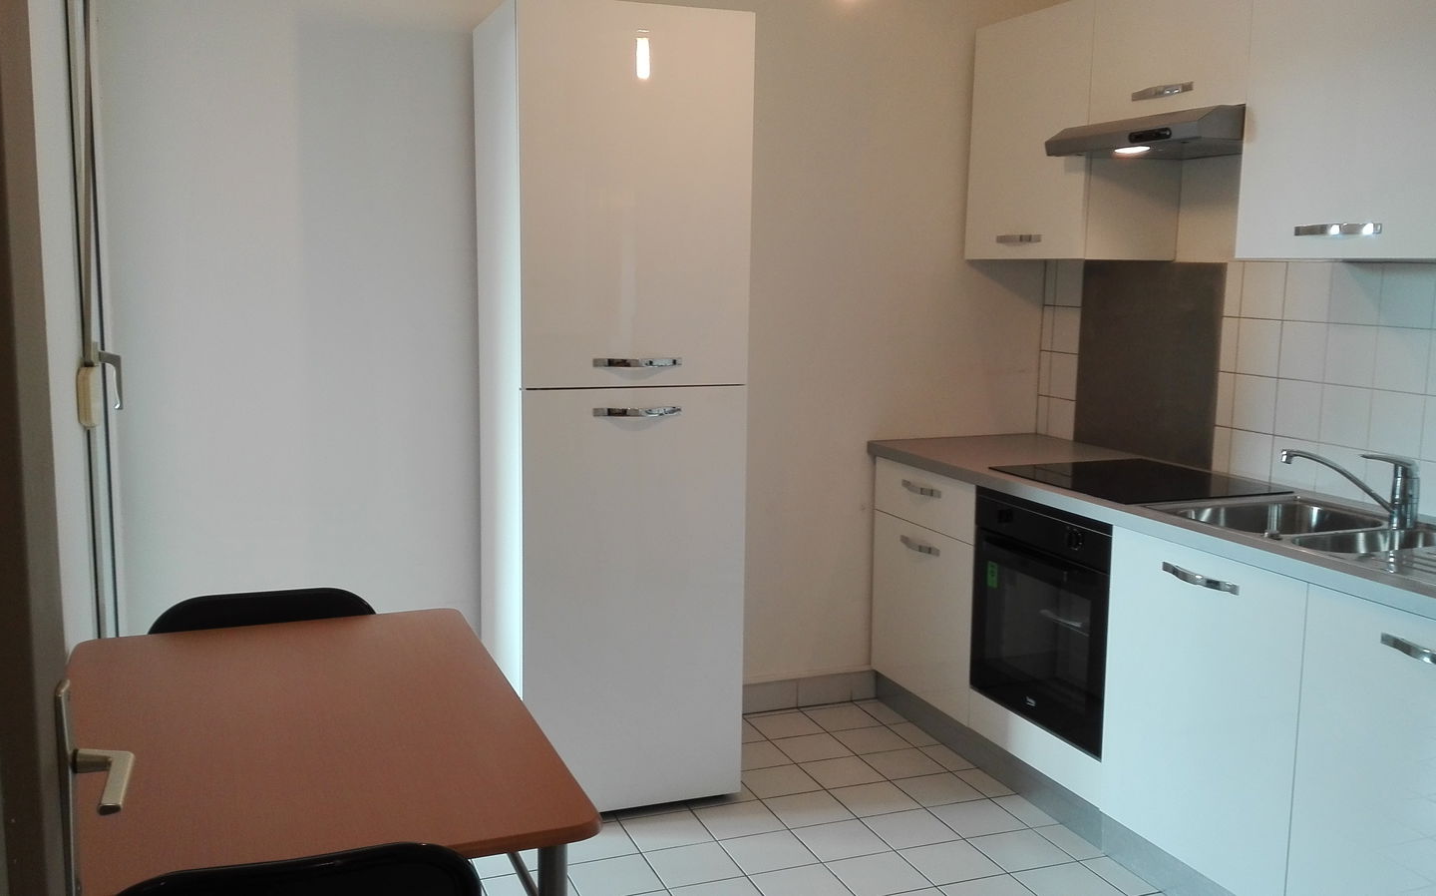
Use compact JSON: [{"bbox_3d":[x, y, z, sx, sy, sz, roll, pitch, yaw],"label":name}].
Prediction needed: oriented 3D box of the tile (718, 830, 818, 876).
[{"bbox_3d":[0.129,1.008,2.831,0.203,0.010,0.186,-1,9,-23],"label":"tile"}]

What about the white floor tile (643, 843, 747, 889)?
[{"bbox_3d":[-0.060,1.010,2.751,0.203,0.010,0.186,-1,9,-23],"label":"white floor tile"}]

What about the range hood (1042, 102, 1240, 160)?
[{"bbox_3d":[1.298,-0.857,3.151,0.490,0.088,0.595,-2,9,-21],"label":"range hood"}]

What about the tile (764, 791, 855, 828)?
[{"bbox_3d":[0.251,1.004,3.159,0.200,0.010,0.181,-2,9,-21],"label":"tile"}]

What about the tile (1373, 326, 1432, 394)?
[{"bbox_3d":[1.714,-0.219,2.852,0.010,0.160,0.147,-2,9,-21],"label":"tile"}]

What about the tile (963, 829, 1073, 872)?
[{"bbox_3d":[0.801,1.070,3.023,0.212,0.010,0.198,-2,9,-21],"label":"tile"}]

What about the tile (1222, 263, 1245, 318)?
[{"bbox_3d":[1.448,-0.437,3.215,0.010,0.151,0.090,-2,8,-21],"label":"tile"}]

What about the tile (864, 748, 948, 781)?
[{"bbox_3d":[0.583,0.992,3.567,0.212,0.010,0.198,-2,9,-21],"label":"tile"}]

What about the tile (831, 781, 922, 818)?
[{"bbox_3d":[0.444,0.997,3.224,0.200,0.010,0.181,-2,9,-21],"label":"tile"}]

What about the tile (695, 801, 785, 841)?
[{"bbox_3d":[0.061,1.006,3.077,0.200,0.010,0.200,-2,8,-21],"label":"tile"}]

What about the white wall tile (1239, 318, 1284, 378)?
[{"bbox_3d":[1.486,-0.270,3.126,0.010,0.151,0.149,-2,8,-21],"label":"white wall tile"}]

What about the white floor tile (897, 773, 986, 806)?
[{"bbox_3d":[0.636,0.989,3.288,0.200,0.010,0.181,-2,9,-21],"label":"white floor tile"}]

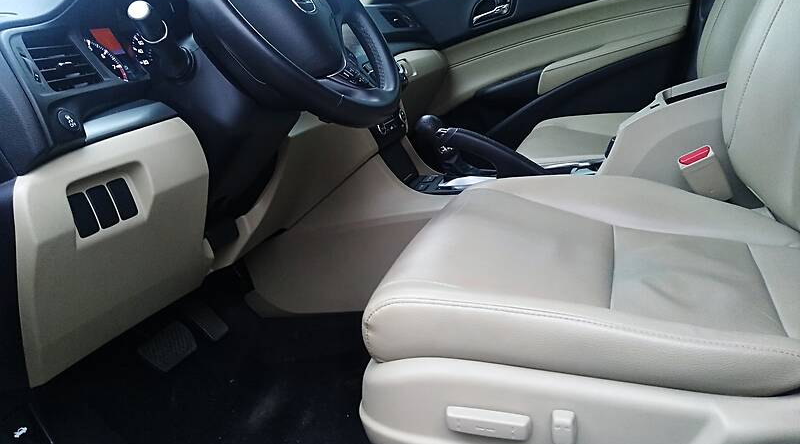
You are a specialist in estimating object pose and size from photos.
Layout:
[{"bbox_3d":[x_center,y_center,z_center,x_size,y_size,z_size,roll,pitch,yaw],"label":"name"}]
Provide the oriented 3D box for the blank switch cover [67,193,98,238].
[{"bbox_3d":[-0.317,-0.006,0.600,0.011,0.041,0.021,-6,16,25],"label":"blank switch cover"}]

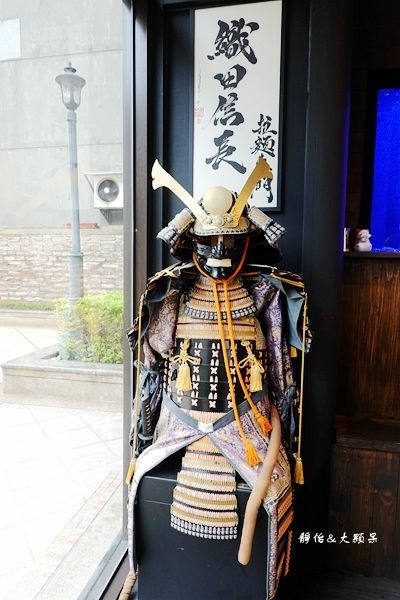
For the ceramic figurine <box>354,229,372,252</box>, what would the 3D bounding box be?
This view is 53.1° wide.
[{"bbox_3d":[0.703,-0.256,1.720,0.072,0.097,0.068,3,6,18],"label":"ceramic figurine"}]

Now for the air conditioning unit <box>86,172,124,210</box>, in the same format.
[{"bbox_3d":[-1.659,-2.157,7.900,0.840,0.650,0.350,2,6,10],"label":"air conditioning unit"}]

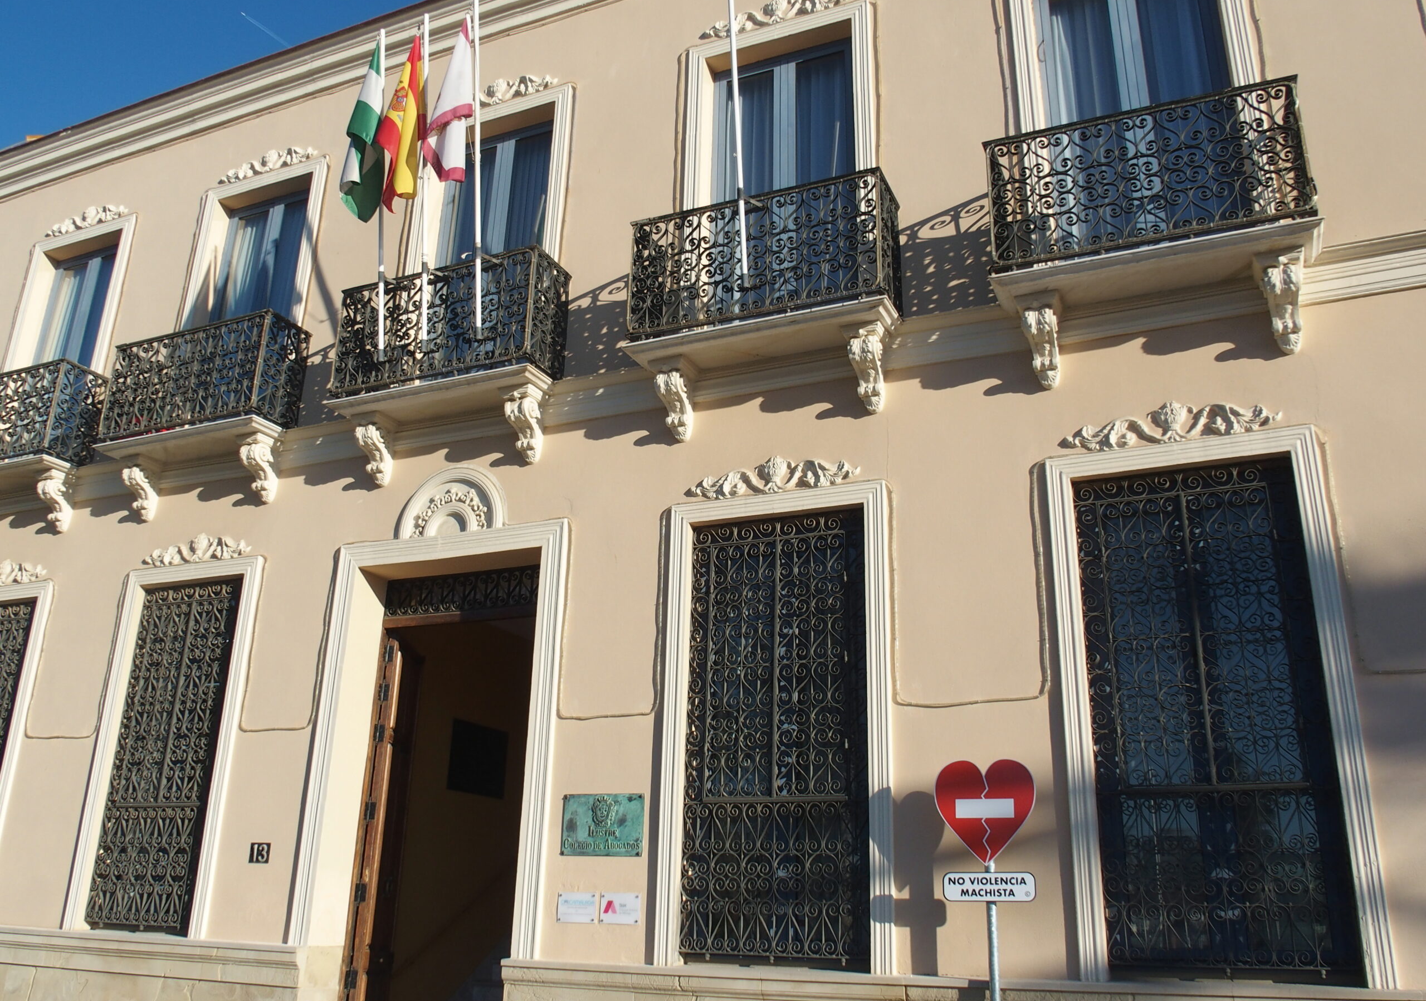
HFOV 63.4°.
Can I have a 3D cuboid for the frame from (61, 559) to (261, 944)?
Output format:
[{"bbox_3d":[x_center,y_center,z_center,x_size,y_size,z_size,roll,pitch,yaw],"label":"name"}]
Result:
[{"bbox_3d":[-4.738,2.093,10.063,1.602,3.164,0.162,-7,-20,23],"label":"frame"}]

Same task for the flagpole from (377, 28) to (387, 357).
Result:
[{"bbox_3d":[-2.757,-2.591,9.619,0.050,2.926,0.050,-7,-11,23],"label":"flagpole"}]

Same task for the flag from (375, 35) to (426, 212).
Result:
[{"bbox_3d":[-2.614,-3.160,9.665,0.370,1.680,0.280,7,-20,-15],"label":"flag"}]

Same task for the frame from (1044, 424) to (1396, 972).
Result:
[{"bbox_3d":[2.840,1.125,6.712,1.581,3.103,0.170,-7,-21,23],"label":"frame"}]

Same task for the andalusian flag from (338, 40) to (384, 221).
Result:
[{"bbox_3d":[-2.967,-3.195,9.891,0.294,1.705,0.279,-7,-20,23],"label":"andalusian flag"}]

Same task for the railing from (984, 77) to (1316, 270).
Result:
[{"bbox_3d":[2.870,-2.026,7.698,1.957,0.995,0.596,-7,-21,22],"label":"railing"}]

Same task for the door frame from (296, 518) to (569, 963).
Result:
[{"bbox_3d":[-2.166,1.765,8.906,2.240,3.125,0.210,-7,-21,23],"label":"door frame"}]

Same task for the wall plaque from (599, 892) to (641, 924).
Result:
[{"bbox_3d":[-0.637,2.776,7.851,0.304,0.200,0.018,-7,-20,23],"label":"wall plaque"}]

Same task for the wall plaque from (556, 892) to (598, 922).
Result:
[{"bbox_3d":[-0.944,2.818,7.982,0.303,0.201,0.018,-7,-20,23],"label":"wall plaque"}]

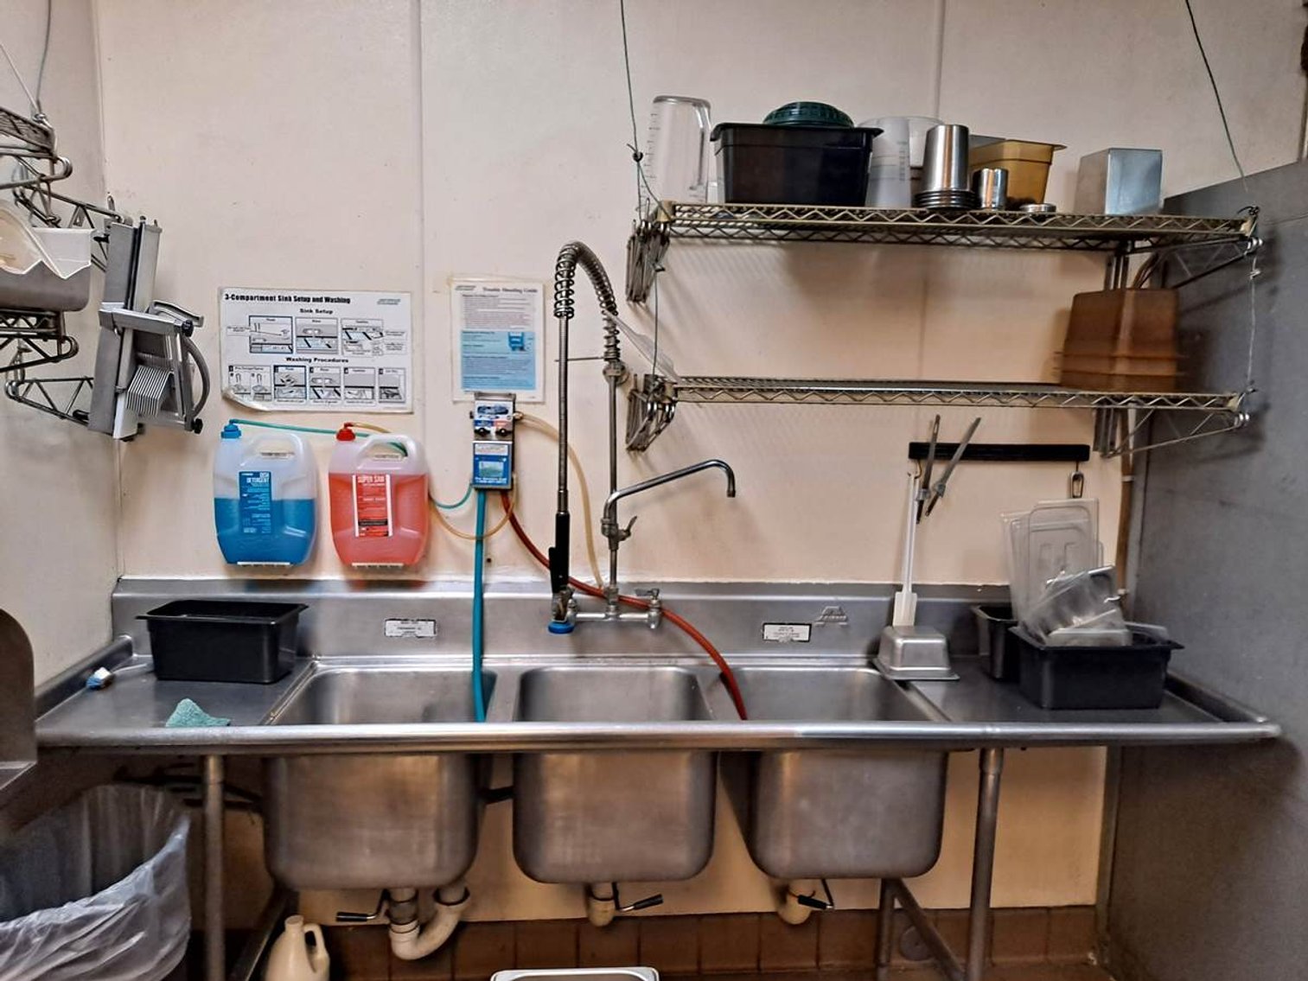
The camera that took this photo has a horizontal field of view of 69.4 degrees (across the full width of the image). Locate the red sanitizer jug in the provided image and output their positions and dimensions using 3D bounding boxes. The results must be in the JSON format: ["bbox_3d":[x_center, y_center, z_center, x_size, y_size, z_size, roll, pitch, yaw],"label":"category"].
[{"bbox_3d":[-0.650,0.013,2.247,0.220,0.325,0.135,1,7,-4],"label":"red sanitizer jug"}]

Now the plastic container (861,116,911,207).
[{"bbox_3d":[0.500,-0.680,1.998,0.096,0.200,0.096,1,7,-4],"label":"plastic container"}]

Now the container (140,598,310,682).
[{"bbox_3d":[-0.970,0.347,2.140,0.325,0.150,0.166,2,8,4],"label":"container"}]

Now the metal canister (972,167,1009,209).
[{"bbox_3d":[0.689,-0.614,1.943,0.076,0.092,0.076,1,7,-4],"label":"metal canister"}]

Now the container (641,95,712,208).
[{"bbox_3d":[0.042,-0.690,1.946,0.160,0.230,0.150,1,7,-4],"label":"container"}]

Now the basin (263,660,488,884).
[{"bbox_3d":[-0.561,0.610,2.050,0.412,0.333,0.440,1,7,-4],"label":"basin"}]

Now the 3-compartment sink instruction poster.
[{"bbox_3d":[-0.801,-0.334,2.248,0.438,0.284,0.008,1,8,-5],"label":"3-compartment sink instruction poster"}]

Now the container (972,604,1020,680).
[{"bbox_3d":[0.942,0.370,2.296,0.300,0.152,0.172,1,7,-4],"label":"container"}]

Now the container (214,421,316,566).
[{"bbox_3d":[-0.913,0.007,2.228,0.218,0.328,0.135,1,7,-4],"label":"container"}]

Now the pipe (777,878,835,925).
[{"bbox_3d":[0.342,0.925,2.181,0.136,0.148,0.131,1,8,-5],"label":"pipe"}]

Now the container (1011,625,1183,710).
[{"bbox_3d":[0.980,0.401,2.124,0.322,0.150,0.168,1,8,-5],"label":"container"}]

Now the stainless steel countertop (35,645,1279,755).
[{"bbox_3d":[-0.015,0.436,2.091,2.542,0.066,0.595,1,8,-5],"label":"stainless steel countertop"}]

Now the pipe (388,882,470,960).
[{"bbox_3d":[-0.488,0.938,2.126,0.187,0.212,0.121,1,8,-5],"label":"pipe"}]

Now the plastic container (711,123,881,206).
[{"bbox_3d":[0.290,-0.663,1.999,0.325,0.156,0.178,1,7,-4],"label":"plastic container"}]

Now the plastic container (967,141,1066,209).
[{"bbox_3d":[0.769,-0.671,2.091,0.167,0.152,0.205,-1,8,-20],"label":"plastic container"}]

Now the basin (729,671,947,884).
[{"bbox_3d":[0.388,0.625,2.124,0.417,0.333,0.429,1,8,-5],"label":"basin"}]

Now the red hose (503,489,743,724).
[{"bbox_3d":[-0.074,0.286,2.213,0.570,0.540,0.260,1,7,-4],"label":"red hose"}]

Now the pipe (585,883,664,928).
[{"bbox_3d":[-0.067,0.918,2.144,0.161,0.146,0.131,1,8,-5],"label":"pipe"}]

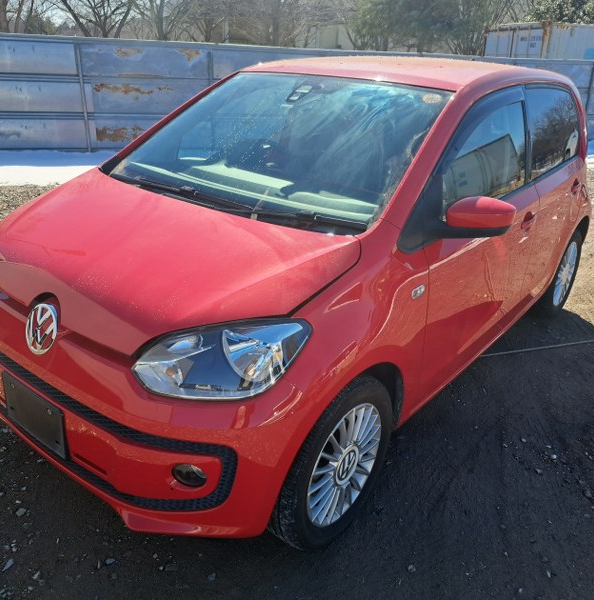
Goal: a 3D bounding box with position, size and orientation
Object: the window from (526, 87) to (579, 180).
[{"bbox_3d":[1.306,-0.880,2.810,0.060,0.400,0.730,-2,14,41],"label":"window"}]

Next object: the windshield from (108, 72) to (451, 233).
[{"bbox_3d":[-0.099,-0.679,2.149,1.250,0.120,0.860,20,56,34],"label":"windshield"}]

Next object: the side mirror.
[{"bbox_3d":[0.573,-0.262,1.754,0.195,0.140,0.120,14,25,23],"label":"side mirror"}]

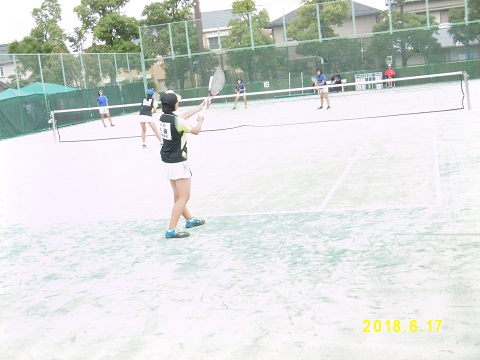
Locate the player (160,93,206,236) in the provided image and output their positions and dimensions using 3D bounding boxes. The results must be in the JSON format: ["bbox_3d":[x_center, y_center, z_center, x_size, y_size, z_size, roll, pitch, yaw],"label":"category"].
[{"bbox_3d":[-0.641,-0.216,8.251,0.680,1.650,0.520,-12,11,-31],"label":"player"}]

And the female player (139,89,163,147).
[{"bbox_3d":[-2.357,-1.636,18.547,0.600,1.550,0.580,-3,10,20],"label":"female player"}]

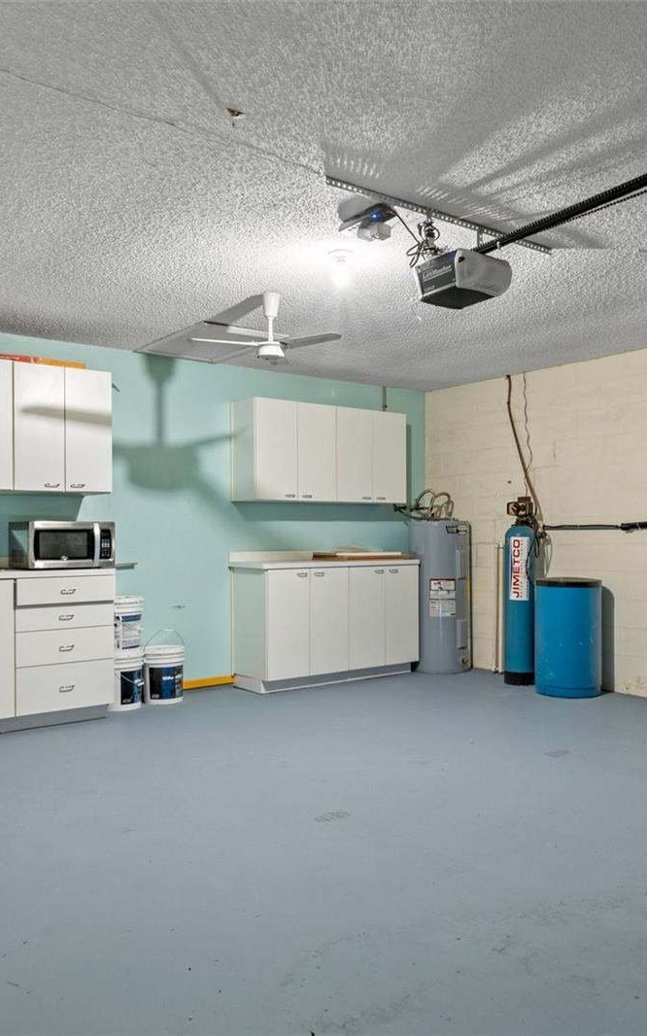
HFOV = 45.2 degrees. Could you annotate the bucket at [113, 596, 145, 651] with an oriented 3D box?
[{"bbox_3d":[-1.336,0.726,5.211,0.286,0.365,0.286,0,0,0],"label":"bucket"}]

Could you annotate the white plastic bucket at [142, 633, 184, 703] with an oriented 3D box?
[{"bbox_3d":[-1.104,1.050,5.413,0.286,0.445,0.286,0,0,0],"label":"white plastic bucket"}]

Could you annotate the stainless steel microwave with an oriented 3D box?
[{"bbox_3d":[-1.628,0.169,4.857,0.520,0.292,0.411,0,-1,-38],"label":"stainless steel microwave"}]

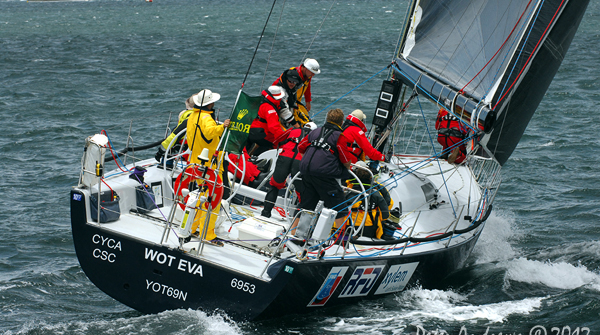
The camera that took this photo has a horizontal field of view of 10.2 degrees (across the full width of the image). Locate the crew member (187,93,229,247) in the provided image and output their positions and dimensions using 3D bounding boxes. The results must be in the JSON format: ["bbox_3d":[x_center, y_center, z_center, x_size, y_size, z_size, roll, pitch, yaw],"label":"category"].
[{"bbox_3d":[-1.083,0.000,39.400,0.580,1.800,0.480,1,3,25],"label":"crew member"}]

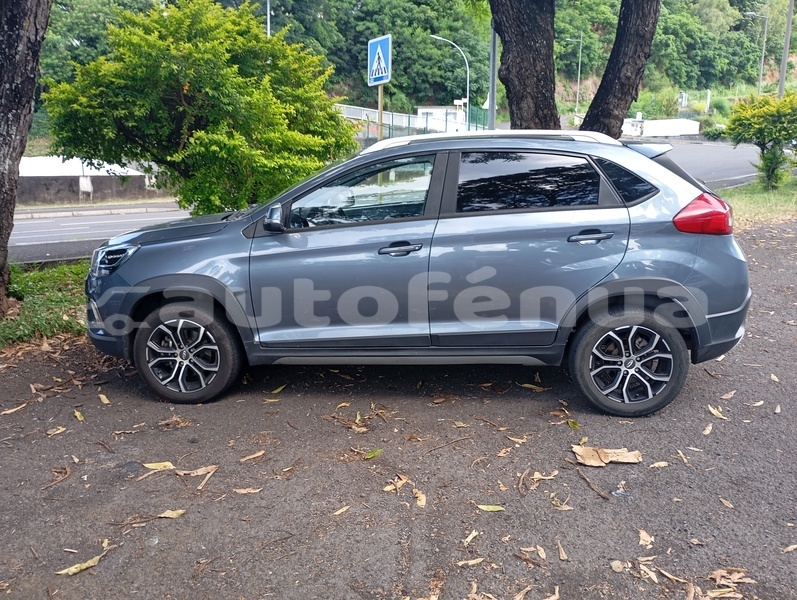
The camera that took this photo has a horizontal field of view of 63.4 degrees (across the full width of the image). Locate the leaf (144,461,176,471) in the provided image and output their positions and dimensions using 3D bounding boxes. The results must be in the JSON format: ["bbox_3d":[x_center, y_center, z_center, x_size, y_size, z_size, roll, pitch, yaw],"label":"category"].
[{"bbox_3d":[-1.127,0.784,3.044,0.158,0.018,0.066,-3,12,-12],"label":"leaf"}]

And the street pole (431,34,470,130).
[{"bbox_3d":[2.448,-8.993,30.120,1.850,6.444,0.180,-3,11,-14],"label":"street pole"}]

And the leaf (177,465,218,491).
[{"bbox_3d":[-0.926,0.802,2.940,0.185,0.020,0.185,1,12,6],"label":"leaf"}]

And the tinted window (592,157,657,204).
[{"bbox_3d":[1.231,-0.646,3.497,0.345,0.245,0.055,1,2,6],"label":"tinted window"}]

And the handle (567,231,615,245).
[{"bbox_3d":[1.011,-0.330,3.398,0.250,0.060,0.055,1,11,7],"label":"handle"}]

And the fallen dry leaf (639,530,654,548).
[{"bbox_3d":[0.929,0.891,2.416,0.060,0.018,0.100,3,12,16],"label":"fallen dry leaf"}]

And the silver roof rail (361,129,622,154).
[{"bbox_3d":[0.515,-0.901,3.680,1.500,0.125,0.080,1,12,6],"label":"silver roof rail"}]

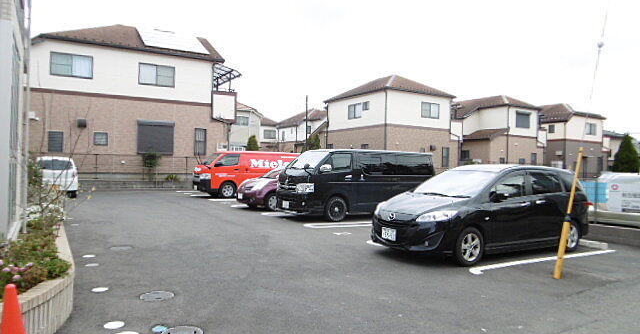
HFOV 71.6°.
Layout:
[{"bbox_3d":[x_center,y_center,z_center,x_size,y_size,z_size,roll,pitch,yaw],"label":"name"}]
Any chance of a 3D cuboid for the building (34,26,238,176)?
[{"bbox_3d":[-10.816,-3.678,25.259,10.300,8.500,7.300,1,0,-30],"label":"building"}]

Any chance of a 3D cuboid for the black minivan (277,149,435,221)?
[{"bbox_3d":[1.179,0.477,13.130,4.695,1.960,1.695,1,0,-31],"label":"black minivan"}]

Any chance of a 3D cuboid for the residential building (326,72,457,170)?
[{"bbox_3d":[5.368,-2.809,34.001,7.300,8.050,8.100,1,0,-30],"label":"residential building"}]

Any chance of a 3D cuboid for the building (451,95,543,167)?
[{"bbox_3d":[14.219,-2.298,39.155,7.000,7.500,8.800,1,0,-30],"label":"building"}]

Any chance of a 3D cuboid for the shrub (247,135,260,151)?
[{"bbox_3d":[-6.445,-1.048,43.000,1.450,3.900,1.450,1,0,-31],"label":"shrub"}]

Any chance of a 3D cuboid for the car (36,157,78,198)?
[{"bbox_3d":[-10.588,0.341,17.821,1.475,1.630,3.395,1,0,-30],"label":"car"}]

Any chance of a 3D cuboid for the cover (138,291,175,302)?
[{"bbox_3d":[-1.786,1.435,4.877,0.365,0.025,0.365,1,0,-31],"label":"cover"}]

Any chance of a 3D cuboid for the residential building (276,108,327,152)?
[{"bbox_3d":[-1.420,-3.371,60.000,7.200,8.600,8.400,1,0,-31],"label":"residential building"}]

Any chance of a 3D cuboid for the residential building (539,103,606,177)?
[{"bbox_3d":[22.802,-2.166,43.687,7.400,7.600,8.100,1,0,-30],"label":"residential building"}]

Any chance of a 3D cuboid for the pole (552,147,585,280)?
[{"bbox_3d":[3.534,0.649,6.261,0.110,1.878,0.110,10,0,-30],"label":"pole"}]

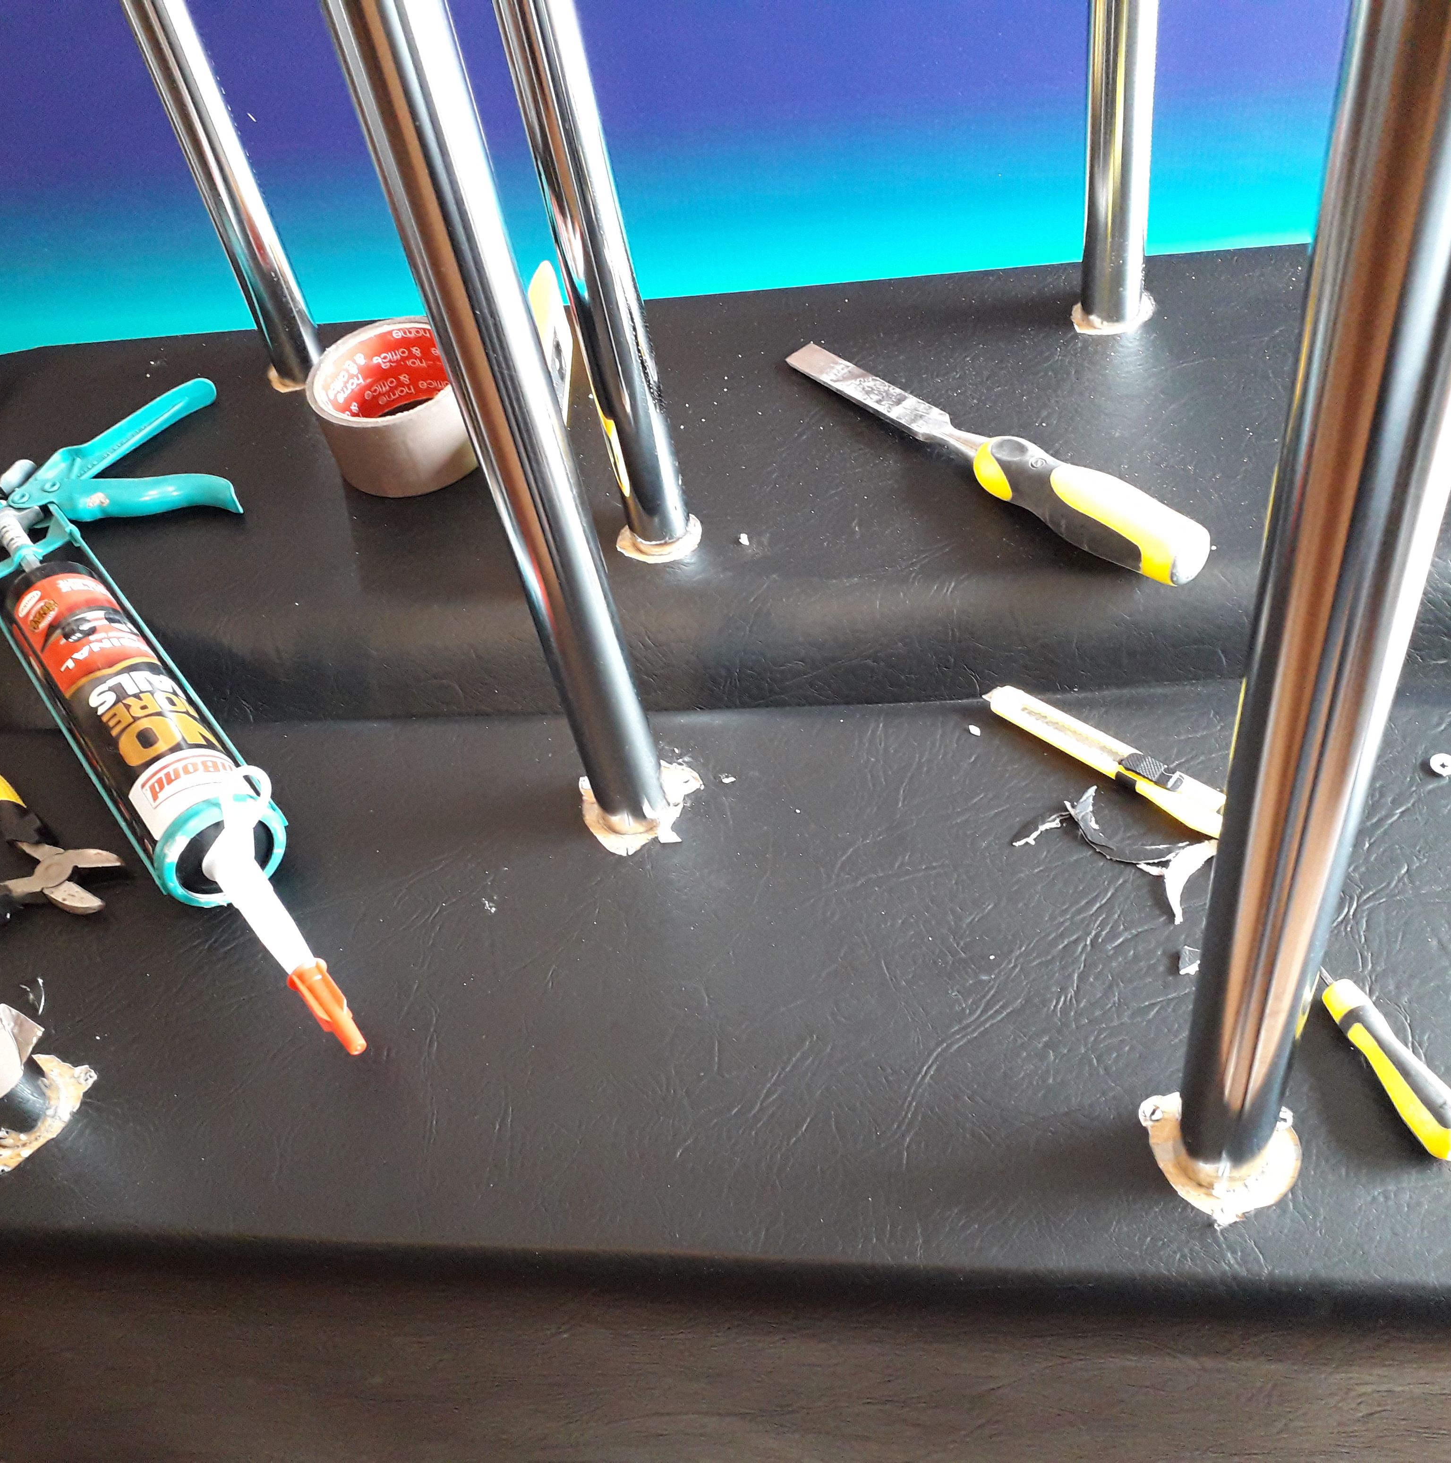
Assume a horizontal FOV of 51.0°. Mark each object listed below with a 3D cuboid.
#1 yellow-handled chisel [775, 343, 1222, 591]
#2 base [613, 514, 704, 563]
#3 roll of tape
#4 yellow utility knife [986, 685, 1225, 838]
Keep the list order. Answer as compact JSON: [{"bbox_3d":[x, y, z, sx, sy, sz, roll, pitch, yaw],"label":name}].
[{"bbox_3d":[0.125,-0.142,0.747,0.034,0.032,0.269,-37,50,-20],"label":"yellow-handled chisel"},{"bbox_3d":[-0.033,-0.100,0.748,0.044,0.012,0.044,-2,49,10],"label":"base"},{"bbox_3d":[-0.172,-0.174,0.815,0.092,0.048,0.092,-6,49,6],"label":"roll of tape"},{"bbox_3d":[0.167,0.016,0.643,0.139,0.013,0.019,32,62,32],"label":"yellow utility knife"}]

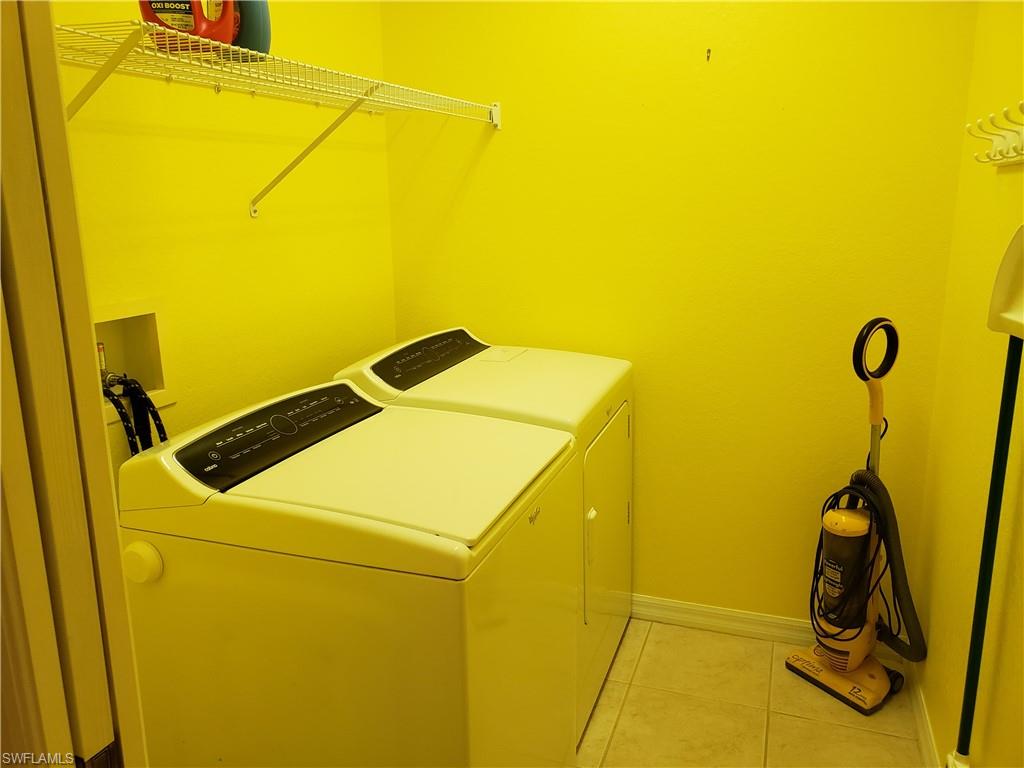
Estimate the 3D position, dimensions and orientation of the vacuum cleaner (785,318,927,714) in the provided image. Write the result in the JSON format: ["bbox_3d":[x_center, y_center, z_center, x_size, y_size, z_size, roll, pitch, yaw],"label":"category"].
[{"bbox_3d":[1.087,0.382,2.299,0.278,1.147,0.373,-10,16,-32],"label":"vacuum cleaner"}]

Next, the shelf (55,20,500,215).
[{"bbox_3d":[-0.509,-0.601,1.987,0.412,0.328,1.510,4,15,20],"label":"shelf"}]

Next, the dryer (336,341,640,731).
[{"bbox_3d":[-0.042,0.403,2.487,0.735,1.083,0.733,4,15,20],"label":"dryer"}]

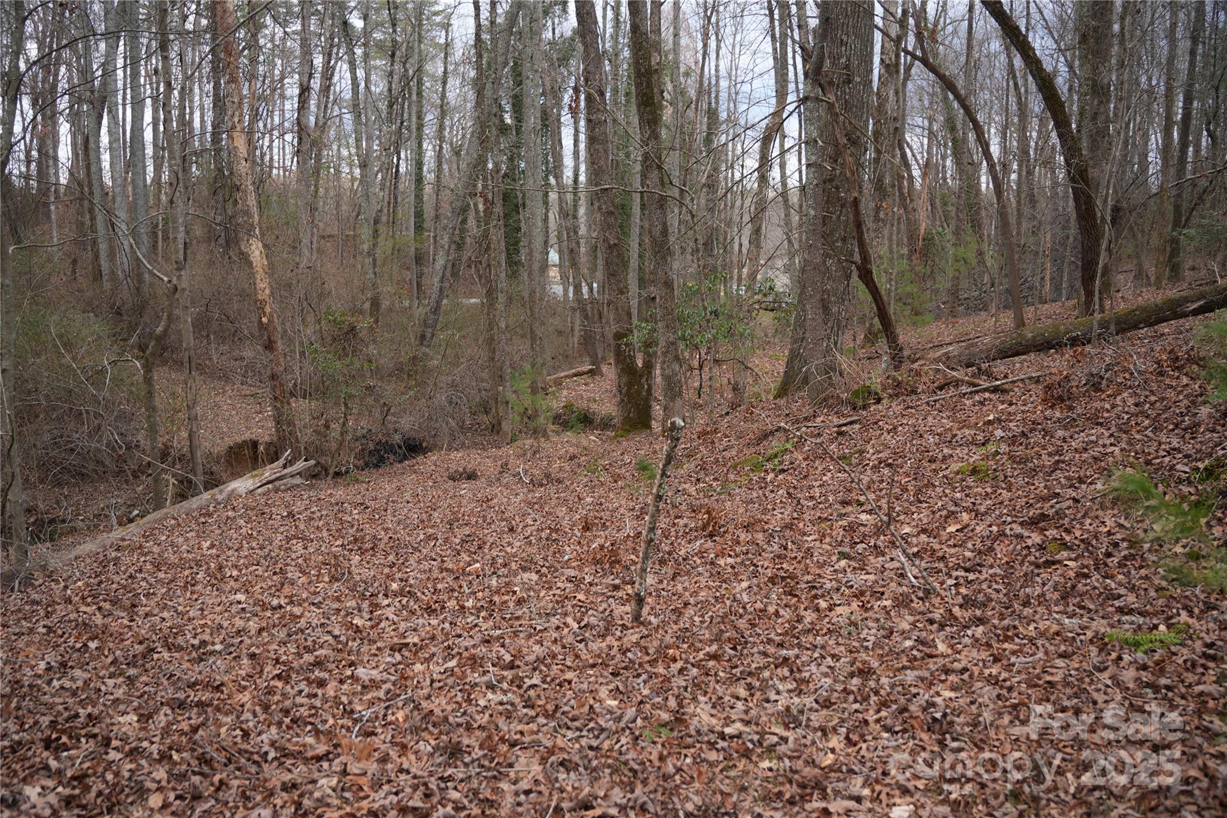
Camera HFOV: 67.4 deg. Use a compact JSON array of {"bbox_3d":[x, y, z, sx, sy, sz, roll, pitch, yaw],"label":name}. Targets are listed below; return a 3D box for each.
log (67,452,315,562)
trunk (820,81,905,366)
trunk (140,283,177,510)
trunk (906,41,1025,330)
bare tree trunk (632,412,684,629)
[{"bbox_3d":[-3.071,0.718,6.950,0.250,0.240,2.160,3,14,25],"label":"log"},{"bbox_3d":[2.367,-1.725,8.600,0.280,2.768,0.220,-16,8,2],"label":"trunk"},{"bbox_3d":[-3.568,-0.079,7.298,0.300,1.850,0.200,0,6,0],"label":"trunk"},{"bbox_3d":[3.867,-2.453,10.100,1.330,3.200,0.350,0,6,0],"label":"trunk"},{"bbox_3d":[0.213,0.541,4.445,0.085,1.020,0.075,12,6,-1],"label":"bare tree trunk"}]

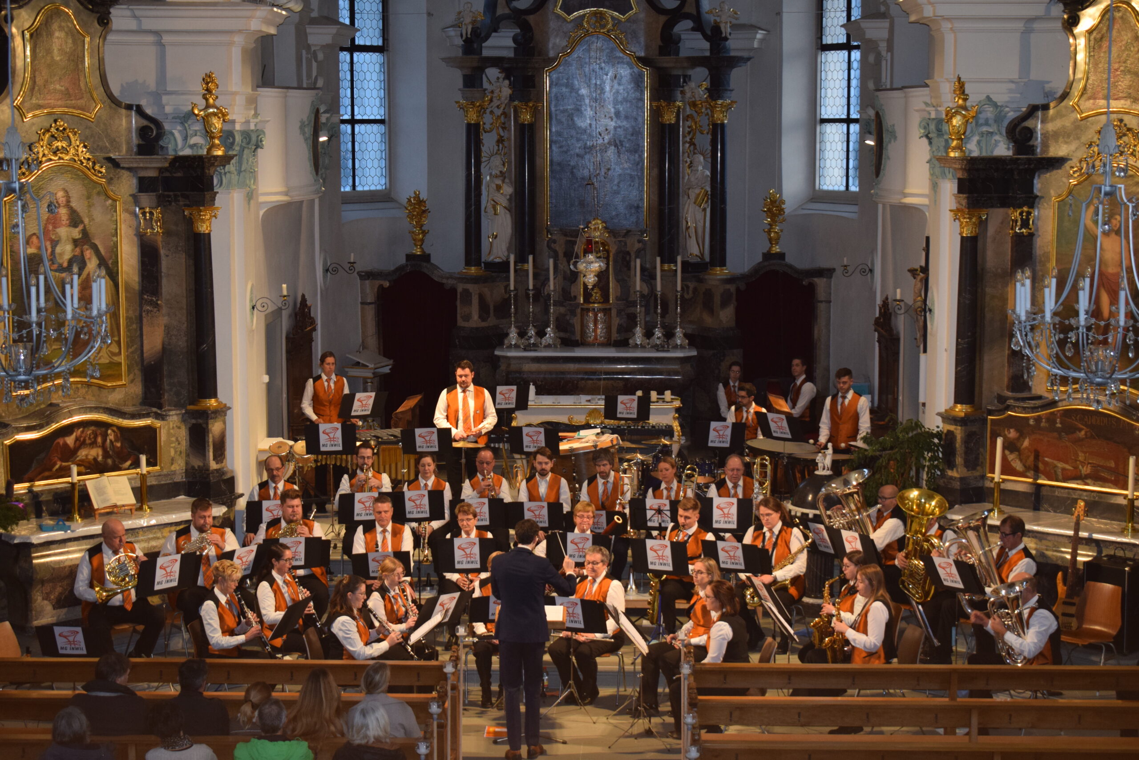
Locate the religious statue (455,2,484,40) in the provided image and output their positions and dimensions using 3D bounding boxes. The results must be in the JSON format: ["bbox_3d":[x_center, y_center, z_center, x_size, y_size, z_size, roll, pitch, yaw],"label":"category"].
[{"bbox_3d":[-1.267,-4.554,26.942,0.380,0.490,0.280,0,7,-3],"label":"religious statue"}]

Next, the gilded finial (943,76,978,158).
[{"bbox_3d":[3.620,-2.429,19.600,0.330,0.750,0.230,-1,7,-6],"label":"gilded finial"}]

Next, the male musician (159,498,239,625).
[{"bbox_3d":[-3.199,1.730,18.563,0.680,1.350,0.820,-3,8,-25],"label":"male musician"}]

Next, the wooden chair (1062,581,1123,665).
[{"bbox_3d":[4.421,2.129,17.924,0.450,0.800,0.500,6,10,39],"label":"wooden chair"}]

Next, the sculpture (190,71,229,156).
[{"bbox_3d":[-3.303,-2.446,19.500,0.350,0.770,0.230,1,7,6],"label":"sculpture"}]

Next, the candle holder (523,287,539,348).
[{"bbox_3d":[-0.473,-0.761,26.300,0.210,0.750,0.200,0,7,2],"label":"candle holder"}]

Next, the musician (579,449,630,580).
[{"bbox_3d":[0.358,1.344,20.090,0.560,1.330,0.850,0,7,-2],"label":"musician"}]

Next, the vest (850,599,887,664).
[{"bbox_3d":[2.465,2.066,17.400,0.260,0.530,0.360,-2,7,-18],"label":"vest"}]

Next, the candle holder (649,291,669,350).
[{"bbox_3d":[1.131,-0.778,26.715,0.240,0.750,0.240,0,7,0],"label":"candle holder"}]

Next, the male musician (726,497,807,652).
[{"bbox_3d":[1.747,1.700,18.624,0.600,1.330,0.850,4,8,28],"label":"male musician"}]

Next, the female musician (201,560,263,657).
[{"bbox_3d":[-2.481,2.013,16.380,0.720,1.225,0.460,4,9,30],"label":"female musician"}]

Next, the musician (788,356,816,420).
[{"bbox_3d":[2.818,0.467,25.966,0.650,1.350,0.480,-6,10,-41],"label":"musician"}]

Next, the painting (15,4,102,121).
[{"bbox_3d":[-4.925,-3.052,20.419,0.090,1.120,0.950,7,10,43],"label":"painting"}]

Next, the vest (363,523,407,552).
[{"bbox_3d":[-1.624,1.498,18.735,0.420,0.540,0.270,-1,7,-5],"label":"vest"}]

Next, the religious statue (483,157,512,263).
[{"bbox_3d":[-0.901,-2.192,27.000,0.370,1.360,0.320,-1,7,-5],"label":"religious statue"}]

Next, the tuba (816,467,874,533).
[{"bbox_3d":[2.511,1.298,18.150,0.520,0.920,0.480,-29,11,-28],"label":"tuba"}]

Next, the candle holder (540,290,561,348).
[{"bbox_3d":[-0.235,-0.747,26.000,0.240,0.710,0.230,0,7,0],"label":"candle holder"}]

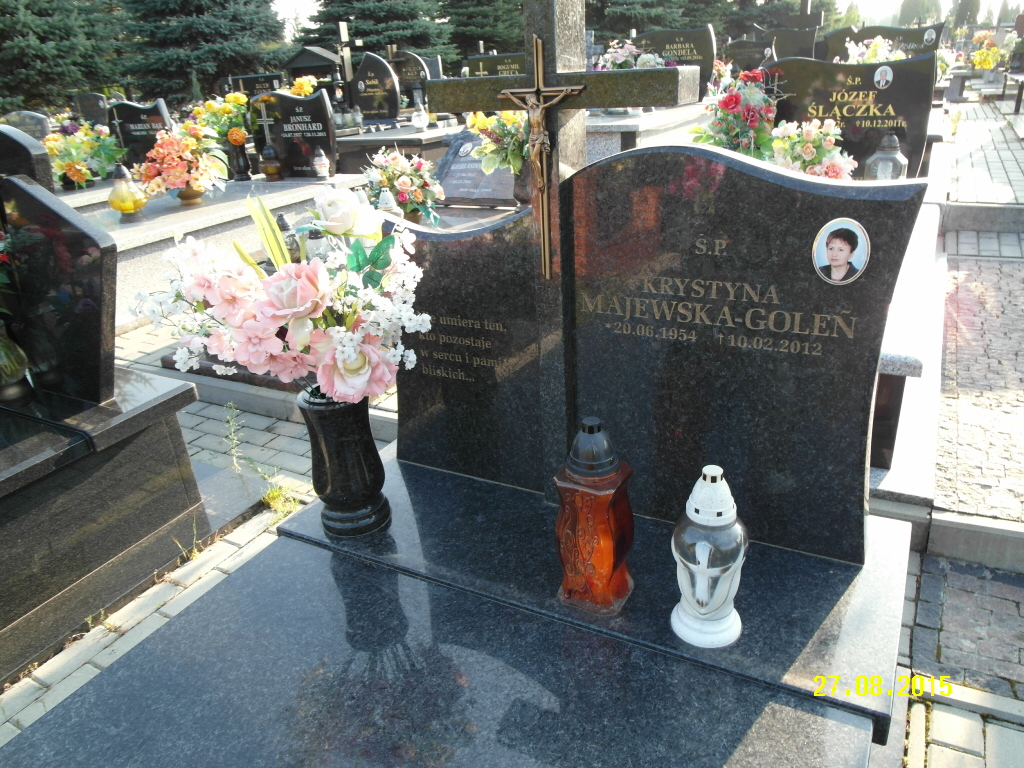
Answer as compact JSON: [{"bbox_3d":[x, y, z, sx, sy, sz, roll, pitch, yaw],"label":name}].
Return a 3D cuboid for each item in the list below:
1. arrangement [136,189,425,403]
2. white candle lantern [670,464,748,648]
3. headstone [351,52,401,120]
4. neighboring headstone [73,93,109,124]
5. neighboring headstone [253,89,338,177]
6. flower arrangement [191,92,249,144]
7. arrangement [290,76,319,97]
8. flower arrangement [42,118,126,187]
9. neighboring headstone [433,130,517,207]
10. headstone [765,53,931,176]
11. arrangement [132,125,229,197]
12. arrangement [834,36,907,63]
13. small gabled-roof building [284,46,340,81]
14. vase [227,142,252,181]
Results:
[{"bbox_3d":[-0.393,-0.143,1.220,0.470,0.290,0.320,-12,25,-16],"label":"arrangement"},{"bbox_3d":[0.317,0.265,1.134,0.117,0.302,0.117,9,27,27],"label":"white candle lantern"},{"bbox_3d":[-1.504,-3.376,8.054,0.660,0.700,0.100,9,28,28],"label":"headstone"},{"bbox_3d":[-6.269,-4.069,10.714,0.700,0.560,0.090,9,28,28],"label":"neighboring headstone"},{"bbox_3d":[-1.745,-1.995,5.670,0.840,0.655,0.080,9,27,27],"label":"neighboring headstone"},{"bbox_3d":[-2.168,-1.968,5.263,0.400,0.380,0.340,9,28,28],"label":"flower arrangement"},{"bbox_3d":[-2.018,-2.808,6.930,0.340,0.340,0.300,9,28,28],"label":"arrangement"},{"bbox_3d":[-3.328,-1.802,5.527,0.540,0.480,0.440,9,28,28],"label":"flower arrangement"},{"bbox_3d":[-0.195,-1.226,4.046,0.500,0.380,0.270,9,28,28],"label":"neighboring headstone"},{"bbox_3d":[1.422,-1.086,3.108,0.660,0.650,0.090,9,28,28],"label":"headstone"},{"bbox_3d":[-2.038,-1.368,4.366,0.500,0.450,0.420,9,28,28],"label":"arrangement"},{"bbox_3d":[2.579,-2.324,5.172,0.480,0.380,0.380,9,28,28],"label":"arrangement"},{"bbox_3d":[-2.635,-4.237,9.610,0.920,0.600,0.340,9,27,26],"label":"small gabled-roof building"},{"bbox_3d":[-2.039,-1.671,5.333,0.160,0.300,0.160,9,28,28],"label":"vase"}]

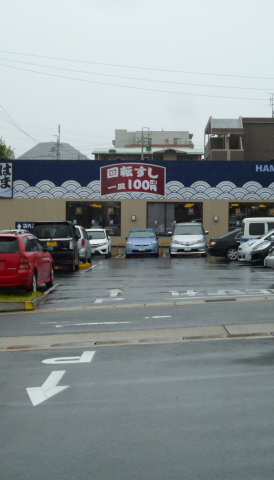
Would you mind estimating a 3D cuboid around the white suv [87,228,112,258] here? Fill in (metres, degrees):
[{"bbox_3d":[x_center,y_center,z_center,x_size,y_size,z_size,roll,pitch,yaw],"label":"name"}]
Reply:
[{"bbox_3d":[-2.150,0.190,49.200,1.720,1.540,4.100,0,1,2],"label":"white suv"}]

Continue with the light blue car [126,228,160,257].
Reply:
[{"bbox_3d":[0.320,0.185,48.900,1.750,1.500,4.450,0,1,1],"label":"light blue car"}]

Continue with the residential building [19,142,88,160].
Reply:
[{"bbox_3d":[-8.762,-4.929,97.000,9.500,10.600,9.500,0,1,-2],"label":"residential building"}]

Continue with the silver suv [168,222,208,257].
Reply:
[{"bbox_3d":[2.600,-0.010,48.300,1.800,1.760,4.750,0,1,1],"label":"silver suv"}]

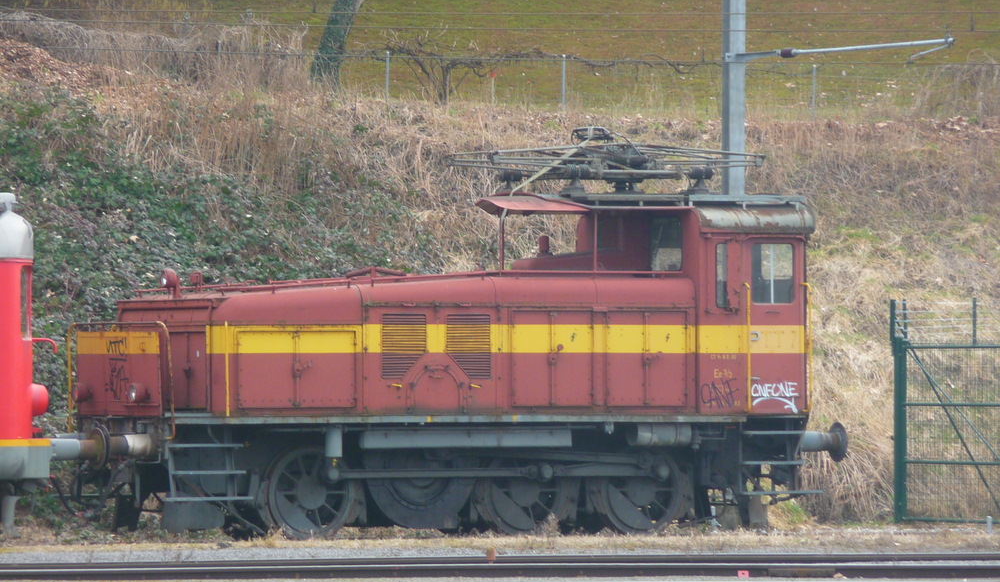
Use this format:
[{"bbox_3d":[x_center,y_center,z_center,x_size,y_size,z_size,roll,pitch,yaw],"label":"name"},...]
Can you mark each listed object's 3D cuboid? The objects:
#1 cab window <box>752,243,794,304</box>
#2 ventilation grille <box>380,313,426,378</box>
[{"bbox_3d":[3.171,-0.200,94.126,0.553,0.716,0.050,0,-1,-26],"label":"cab window"},{"bbox_3d":[-1.102,0.633,92.220,0.561,0.741,0.050,0,-1,-26],"label":"ventilation grille"}]

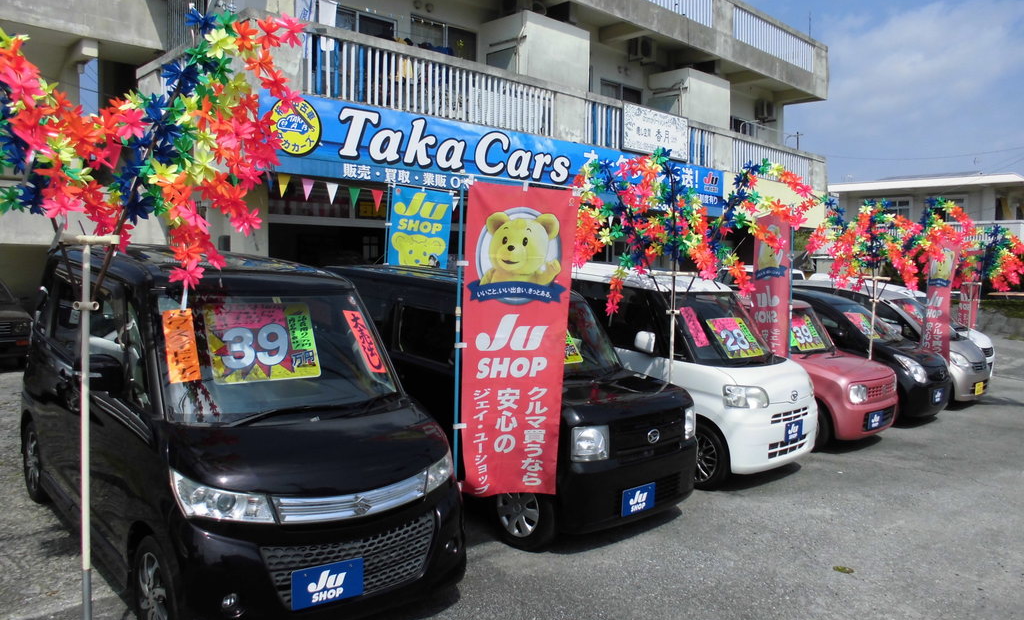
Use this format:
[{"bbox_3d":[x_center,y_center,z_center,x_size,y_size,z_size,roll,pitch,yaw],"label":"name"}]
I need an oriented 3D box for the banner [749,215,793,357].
[{"bbox_3d":[2.671,-0.139,7.900,0.060,1.800,0.600,1,3,-19],"label":"banner"}]

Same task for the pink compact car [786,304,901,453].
[{"bbox_3d":[2.872,0.625,9.418,1.475,1.510,3.395,0,4,-43],"label":"pink compact car"}]

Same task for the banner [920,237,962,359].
[{"bbox_3d":[5.961,-0.104,10.650,0.600,1.800,0.060,0,3,-35],"label":"banner"}]

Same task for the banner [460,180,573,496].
[{"bbox_3d":[0.026,0.170,4.430,0.620,1.800,0.060,2,3,-12],"label":"banner"}]

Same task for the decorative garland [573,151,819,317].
[{"bbox_3d":[1.451,-0.618,6.050,1.850,1.220,0.950,2,3,14],"label":"decorative garland"}]

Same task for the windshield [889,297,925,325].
[{"bbox_3d":[6.284,0.140,11.758,1.300,0.580,0.720,-1,4,-42],"label":"windshield"}]

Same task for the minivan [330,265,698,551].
[{"bbox_3d":[-0.227,0.575,6.055,1.475,1.640,3.395,0,4,-43],"label":"minivan"}]

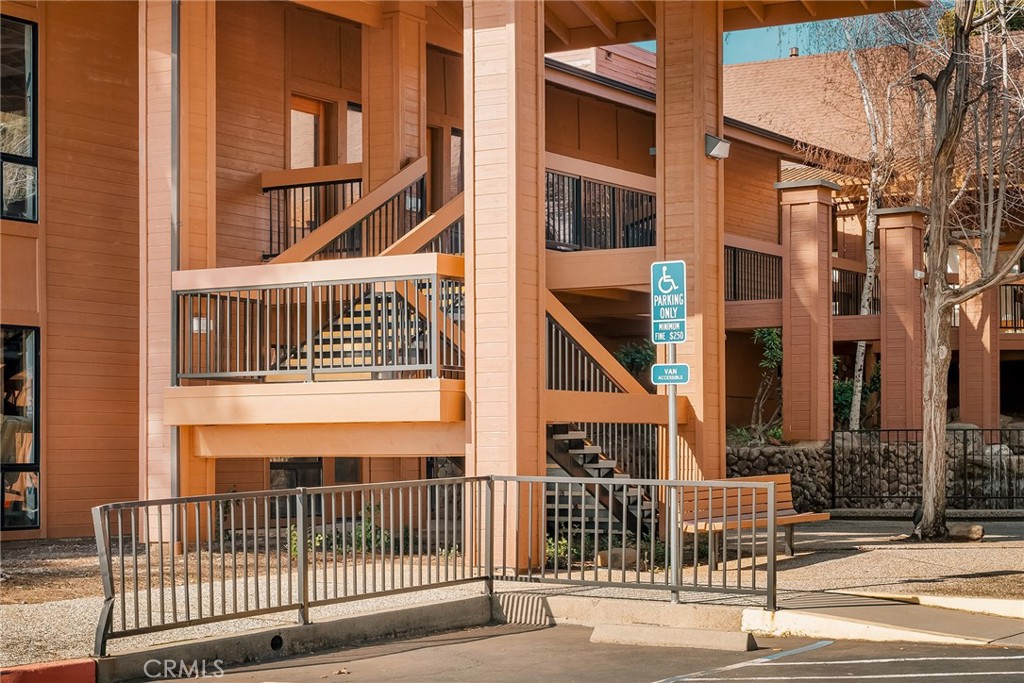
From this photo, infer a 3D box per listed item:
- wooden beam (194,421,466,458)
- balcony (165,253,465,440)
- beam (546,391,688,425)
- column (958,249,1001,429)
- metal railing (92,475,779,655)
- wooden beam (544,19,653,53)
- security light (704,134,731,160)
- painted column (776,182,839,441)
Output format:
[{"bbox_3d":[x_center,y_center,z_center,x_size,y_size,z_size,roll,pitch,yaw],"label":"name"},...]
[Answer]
[{"bbox_3d":[-1.666,0.911,18.584,3.292,0.320,0.130,-2,-3,32],"label":"wooden beam"},{"bbox_3d":[-1.548,0.044,18.631,3.142,1.462,1.500,-2,-3,32],"label":"balcony"},{"bbox_3d":[0.930,0.641,19.060,0.120,0.282,3.043,-2,-3,32],"label":"beam"},{"bbox_3d":[7.934,0.028,33.765,0.540,3.304,0.540,-2,-3,32],"label":"column"},{"bbox_3d":[-0.302,1.405,12.966,2.460,0.991,4.327,-2,-3,32],"label":"metal railing"},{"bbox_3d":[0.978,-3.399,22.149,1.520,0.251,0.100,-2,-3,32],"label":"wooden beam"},{"bbox_3d":[2.127,-1.987,20.362,0.180,0.255,0.300,-2,-3,32],"label":"security light"},{"bbox_3d":[4.134,-0.387,27.765,0.660,3.564,0.660,-2,-3,32],"label":"painted column"}]

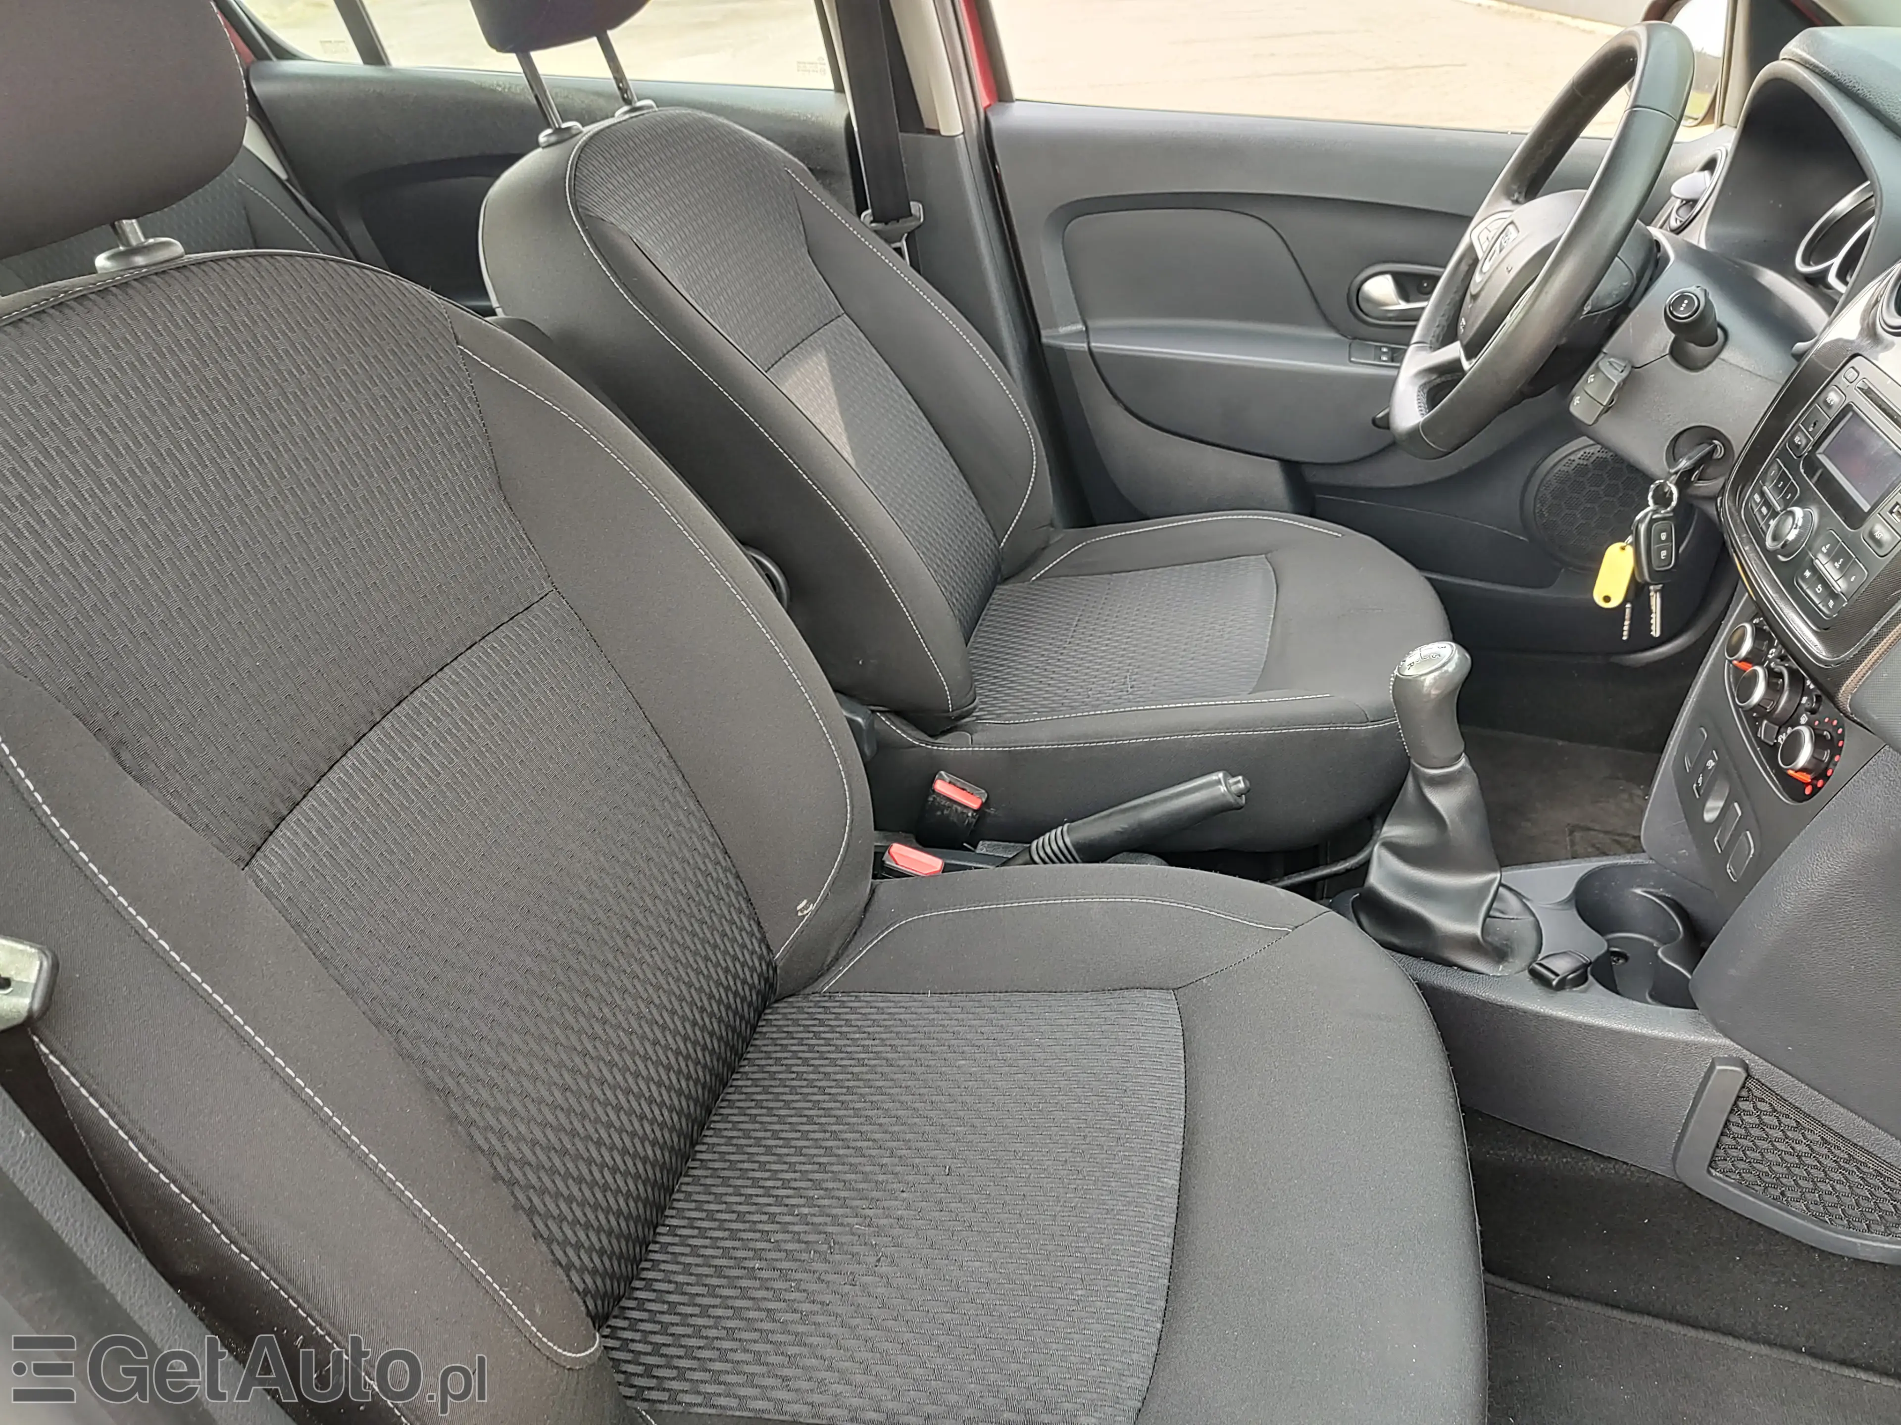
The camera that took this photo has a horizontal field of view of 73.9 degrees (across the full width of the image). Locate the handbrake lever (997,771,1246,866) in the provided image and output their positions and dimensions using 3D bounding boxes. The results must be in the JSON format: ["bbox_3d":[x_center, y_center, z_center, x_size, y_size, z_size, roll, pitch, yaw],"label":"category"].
[{"bbox_3d":[0.140,0.100,1.074,0.255,0.050,0.042,-21,24,27],"label":"handbrake lever"}]

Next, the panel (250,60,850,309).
[{"bbox_3d":[-0.459,-0.515,1.689,0.870,0.630,0.110,6,33,13],"label":"panel"}]

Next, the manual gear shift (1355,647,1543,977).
[{"bbox_3d":[0.400,0.072,0.975,0.145,0.255,0.110,6,33,13],"label":"manual gear shift"}]

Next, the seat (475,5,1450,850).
[{"bbox_3d":[0.020,-0.333,1.252,0.970,0.950,0.520,6,33,13],"label":"seat"}]

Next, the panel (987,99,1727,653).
[{"bbox_3d":[0.483,-0.376,1.496,0.890,0.620,0.120,6,33,13],"label":"panel"}]

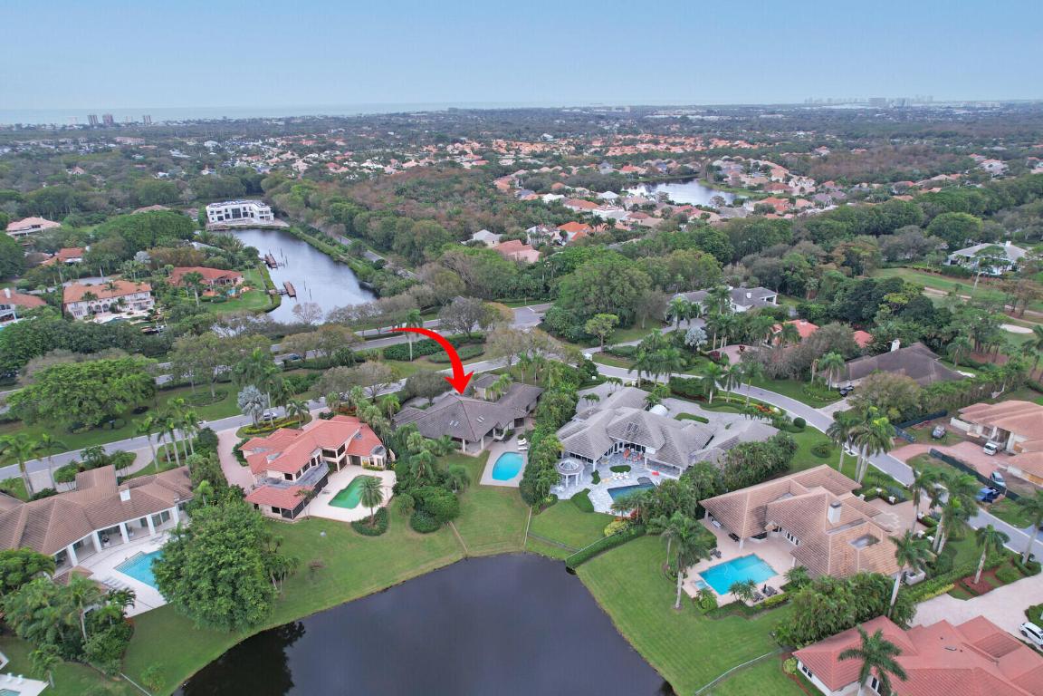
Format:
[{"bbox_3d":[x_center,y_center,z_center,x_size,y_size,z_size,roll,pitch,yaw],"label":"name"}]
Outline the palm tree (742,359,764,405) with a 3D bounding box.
[{"bbox_3d":[61.720,9.734,171.535,6.000,13.300,6.000,8,23,20],"label":"palm tree"}]

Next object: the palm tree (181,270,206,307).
[{"bbox_3d":[-120.183,-21.245,235.108,7.500,13.000,7.500,0,21,0],"label":"palm tree"}]

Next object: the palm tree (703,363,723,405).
[{"bbox_3d":[51.956,9.908,172.971,5.500,12.100,5.500,6,22,17],"label":"palm tree"}]

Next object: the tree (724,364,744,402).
[{"bbox_3d":[51.631,8.887,157.456,5.300,10.300,5.300,0,21,0],"label":"tree"}]

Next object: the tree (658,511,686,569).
[{"bbox_3d":[23.810,31.155,101.973,4.500,9.100,4.500,0,21,0],"label":"tree"}]

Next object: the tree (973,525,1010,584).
[{"bbox_3d":[75.380,33.580,103.590,5.380,11.530,5.380,-1,21,0],"label":"tree"}]

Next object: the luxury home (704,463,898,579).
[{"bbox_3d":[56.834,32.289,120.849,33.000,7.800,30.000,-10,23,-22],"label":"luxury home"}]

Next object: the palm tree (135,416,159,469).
[{"bbox_3d":[-83.624,21.629,143.718,5.800,13.500,5.800,-14,25,-31],"label":"palm tree"}]

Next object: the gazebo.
[{"bbox_3d":[10.832,26.950,140.160,6.200,4.600,6.200,1,21,5],"label":"gazebo"}]

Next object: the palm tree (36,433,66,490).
[{"bbox_3d":[-96.370,23.550,131.650,6.110,12.920,6.110,-1,21,0],"label":"palm tree"}]

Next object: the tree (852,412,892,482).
[{"bbox_3d":[66.688,19.648,122.758,7.400,15.000,7.400,0,21,0],"label":"tree"}]

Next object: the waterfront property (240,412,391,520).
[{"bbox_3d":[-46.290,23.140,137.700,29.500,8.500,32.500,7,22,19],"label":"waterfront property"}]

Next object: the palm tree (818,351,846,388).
[{"bbox_3d":[84.570,6.480,173.620,6.860,11.530,6.860,-1,21,0],"label":"palm tree"}]

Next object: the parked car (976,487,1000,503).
[{"bbox_3d":[93.660,29.230,127.950,5.200,1.800,1.950,-19,27,-39],"label":"parked car"}]

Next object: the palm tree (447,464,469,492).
[{"bbox_3d":[-12.201,25.280,122.476,4.400,5.800,4.400,0,21,0],"label":"palm tree"}]

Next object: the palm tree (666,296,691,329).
[{"bbox_3d":[56.798,-12.304,229.710,7.800,12.600,7.800,5,22,14],"label":"palm tree"}]

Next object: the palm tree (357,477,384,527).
[{"bbox_3d":[-28.040,28.710,119.460,4.700,10.920,4.700,-1,21,0],"label":"palm tree"}]

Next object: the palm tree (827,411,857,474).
[{"bbox_3d":[62.620,19.427,125.492,5.900,13.500,5.900,0,21,0],"label":"palm tree"}]

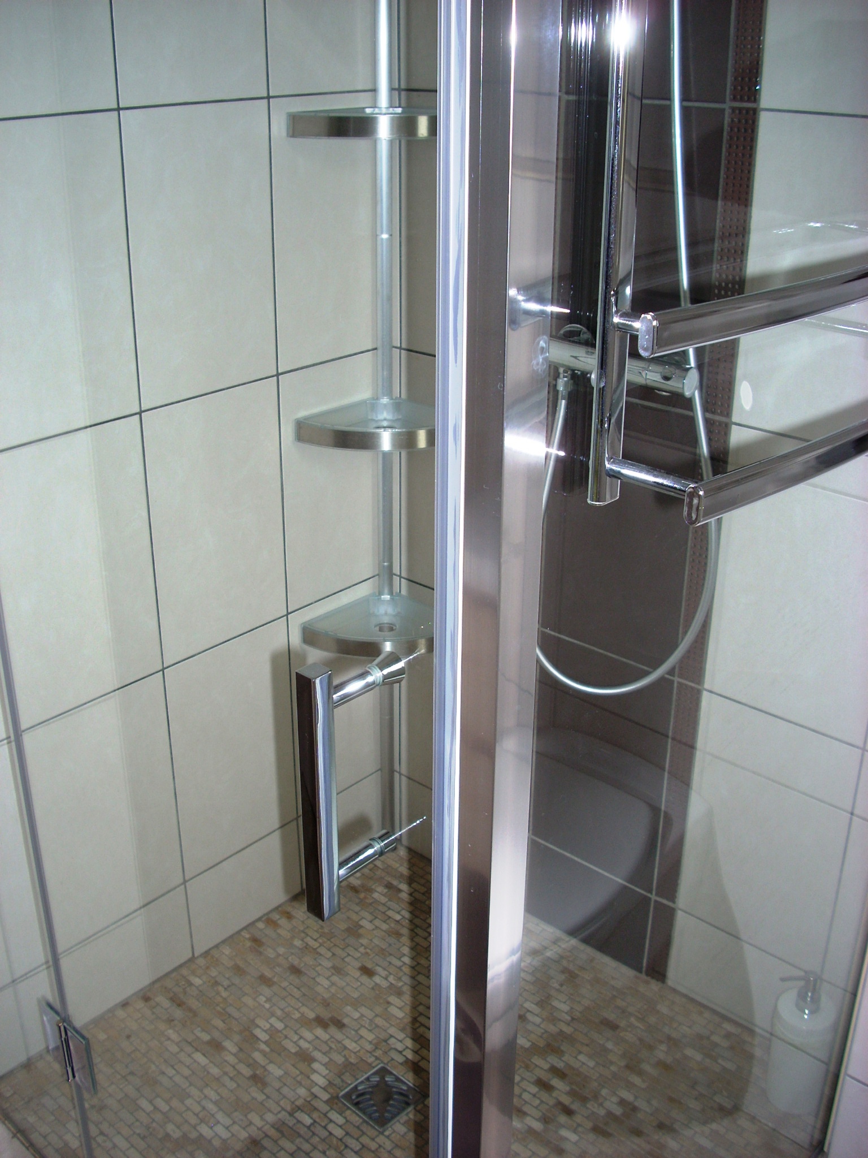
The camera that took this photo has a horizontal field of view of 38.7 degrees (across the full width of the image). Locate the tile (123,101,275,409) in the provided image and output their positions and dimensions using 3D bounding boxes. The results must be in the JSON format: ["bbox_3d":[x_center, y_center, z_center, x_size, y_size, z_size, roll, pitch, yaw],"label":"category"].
[{"bbox_3d":[-0.324,-0.455,1.739,0.010,0.400,0.250,20,31,37],"label":"tile"}]

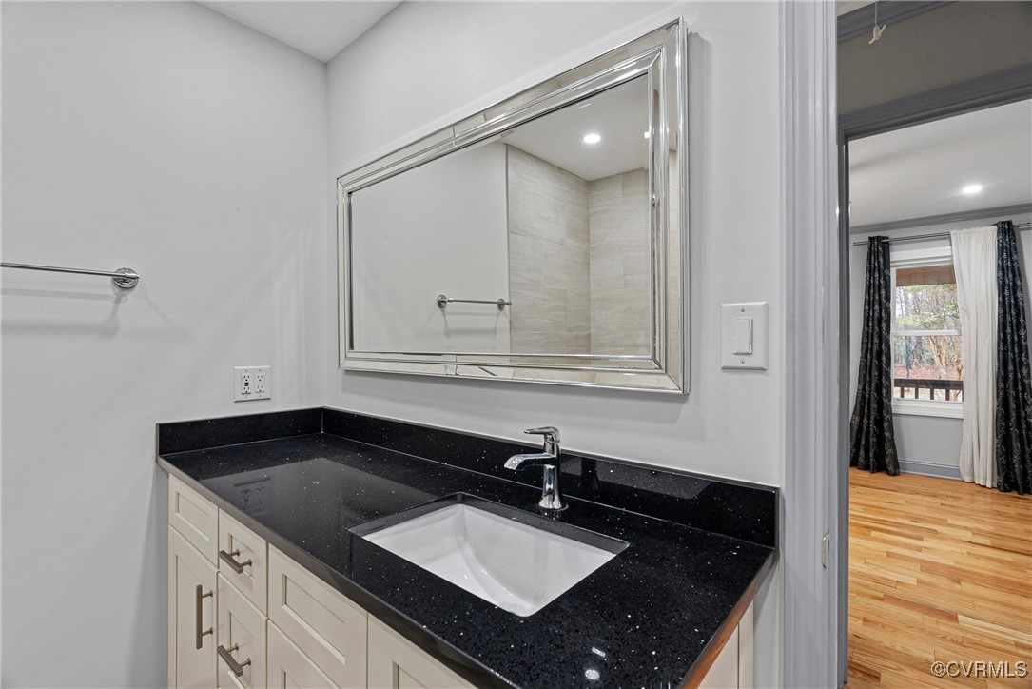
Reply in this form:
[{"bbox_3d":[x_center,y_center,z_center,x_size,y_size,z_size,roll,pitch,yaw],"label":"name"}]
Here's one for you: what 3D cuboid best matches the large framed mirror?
[{"bbox_3d":[-0.167,-0.274,1.352,1.337,0.739,0.039,0,0,41],"label":"large framed mirror"}]

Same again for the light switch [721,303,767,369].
[{"bbox_3d":[0.426,-0.015,0.861,0.080,0.125,0.012,0,0,41],"label":"light switch"}]

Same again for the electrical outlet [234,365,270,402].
[{"bbox_3d":[-0.972,0.146,1.701,0.010,0.125,0.124,0,0,41],"label":"electrical outlet"}]

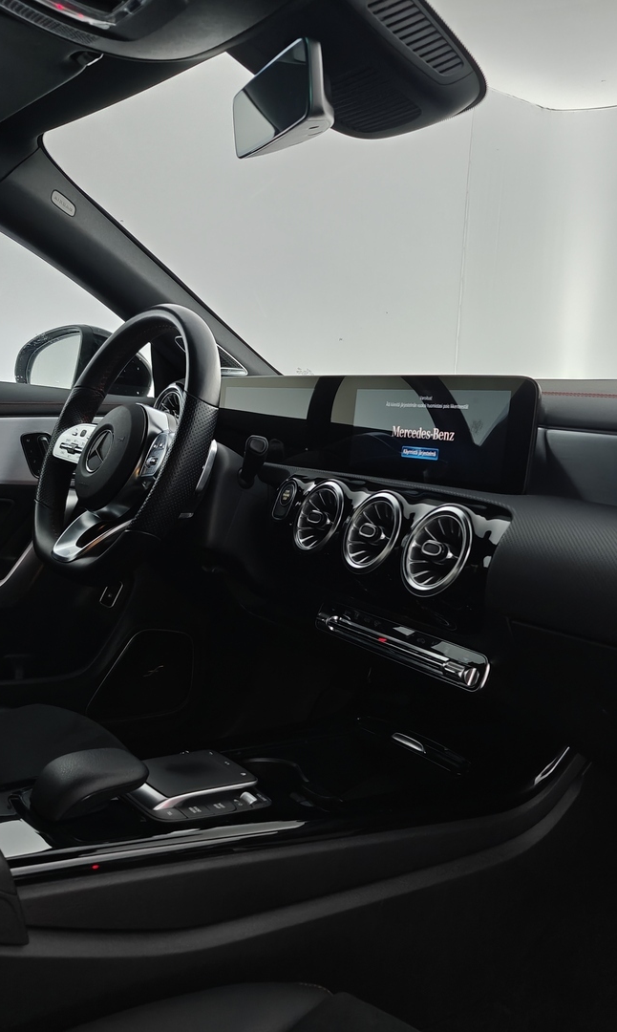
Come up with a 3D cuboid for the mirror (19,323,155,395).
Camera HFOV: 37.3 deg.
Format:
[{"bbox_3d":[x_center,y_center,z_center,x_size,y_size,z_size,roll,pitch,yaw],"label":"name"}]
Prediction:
[{"bbox_3d":[-0.403,-0.272,1.644,0.250,0.145,0.138,8,8,41],"label":"mirror"}]

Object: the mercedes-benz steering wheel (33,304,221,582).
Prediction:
[{"bbox_3d":[-0.211,-0.084,1.113,0.090,0.356,0.376,23,-6,-36],"label":"mercedes-benz steering wheel"}]

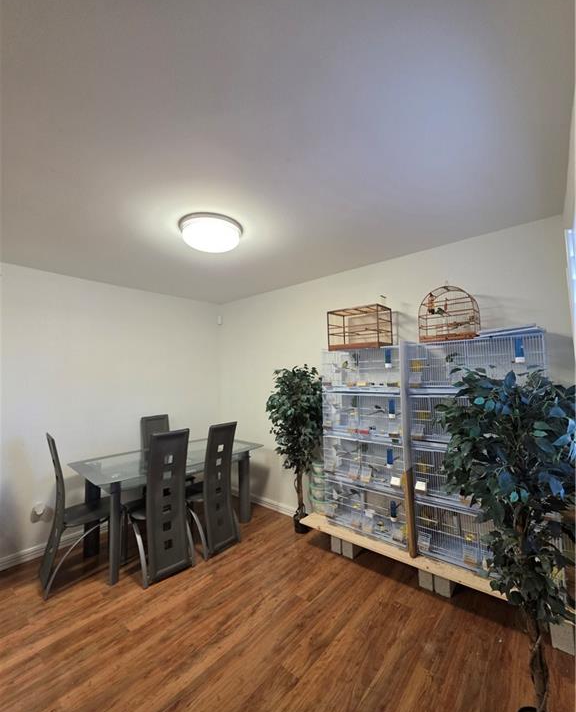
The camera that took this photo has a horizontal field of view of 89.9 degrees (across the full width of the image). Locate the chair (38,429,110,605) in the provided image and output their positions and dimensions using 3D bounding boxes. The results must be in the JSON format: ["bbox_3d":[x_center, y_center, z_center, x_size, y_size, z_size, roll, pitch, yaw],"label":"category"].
[{"bbox_3d":[-1.604,1.122,2.259,0.380,1.045,0.480,-4,-5,42],"label":"chair"}]

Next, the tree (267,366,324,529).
[{"bbox_3d":[0.047,0.864,2.713,0.520,1.565,0.480,-1,-4,0],"label":"tree"}]

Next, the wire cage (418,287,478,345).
[{"bbox_3d":[1.069,-0.269,1.922,0.325,0.360,0.180,-4,-5,43],"label":"wire cage"}]

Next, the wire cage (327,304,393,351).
[{"bbox_3d":[0.589,-0.206,2.361,0.431,0.327,0.262,-4,-5,40],"label":"wire cage"}]

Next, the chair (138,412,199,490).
[{"bbox_3d":[-1.222,1.157,2.906,0.490,1.045,0.380,-4,-5,40],"label":"chair"}]

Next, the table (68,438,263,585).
[{"bbox_3d":[-1.031,1.289,2.672,0.790,0.747,1.470,-4,-5,41],"label":"table"}]

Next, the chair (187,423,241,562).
[{"bbox_3d":[-0.729,1.132,2.625,0.490,1.045,0.380,-4,-5,40],"label":"chair"}]

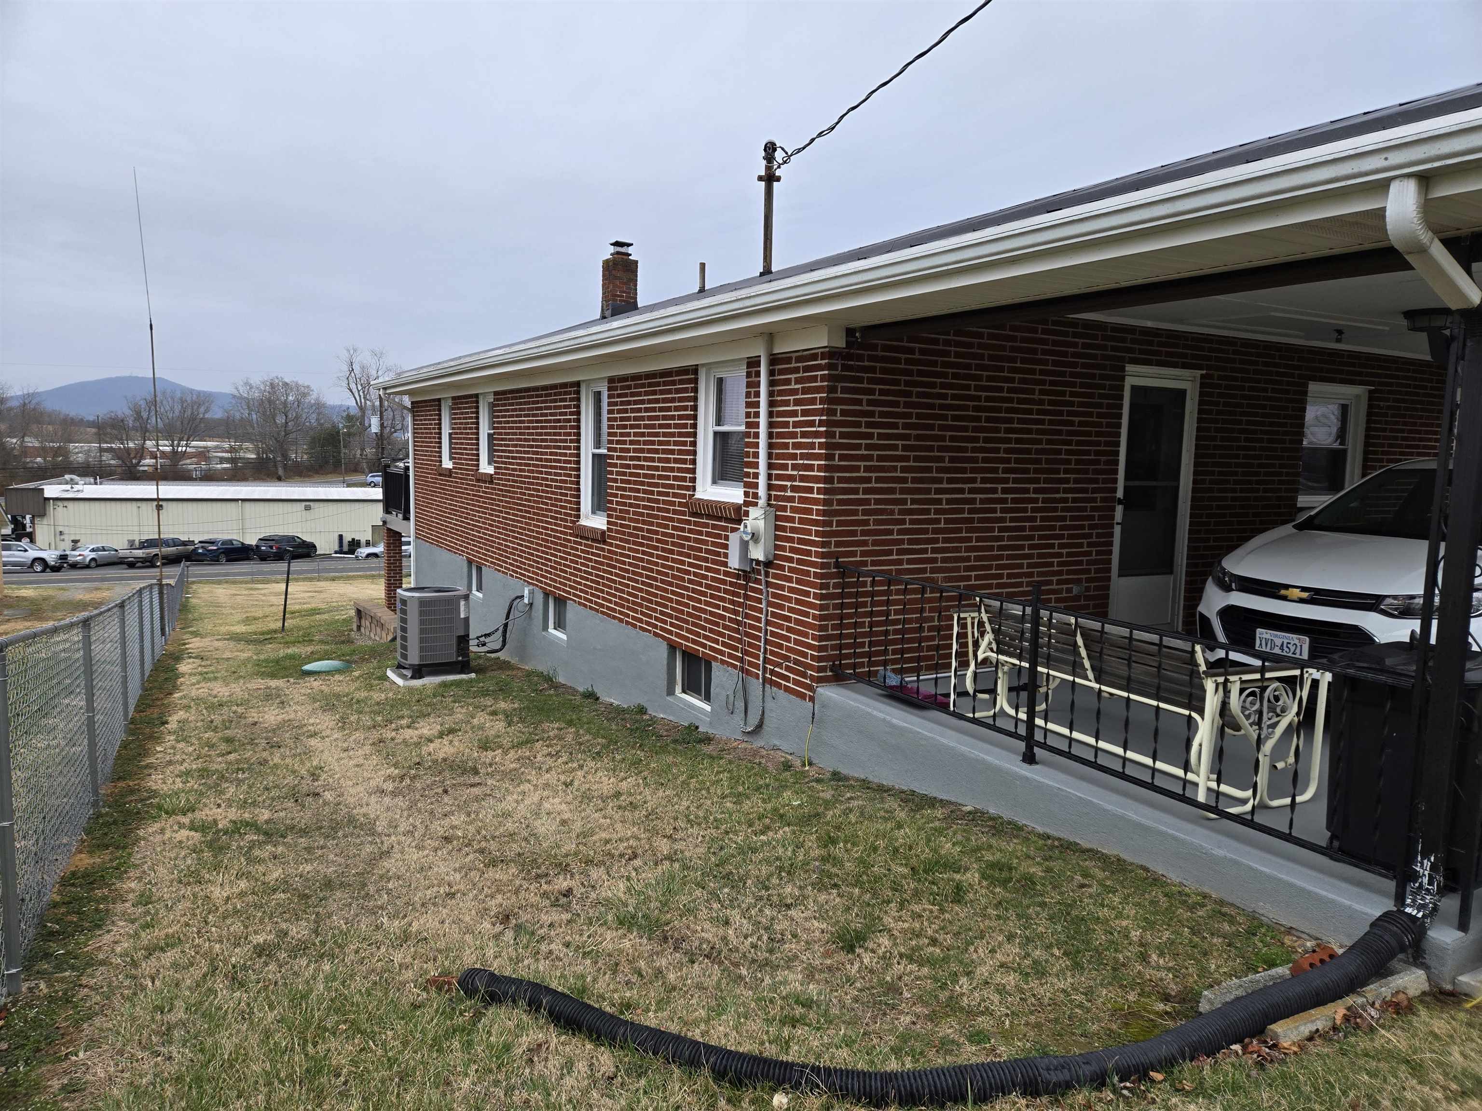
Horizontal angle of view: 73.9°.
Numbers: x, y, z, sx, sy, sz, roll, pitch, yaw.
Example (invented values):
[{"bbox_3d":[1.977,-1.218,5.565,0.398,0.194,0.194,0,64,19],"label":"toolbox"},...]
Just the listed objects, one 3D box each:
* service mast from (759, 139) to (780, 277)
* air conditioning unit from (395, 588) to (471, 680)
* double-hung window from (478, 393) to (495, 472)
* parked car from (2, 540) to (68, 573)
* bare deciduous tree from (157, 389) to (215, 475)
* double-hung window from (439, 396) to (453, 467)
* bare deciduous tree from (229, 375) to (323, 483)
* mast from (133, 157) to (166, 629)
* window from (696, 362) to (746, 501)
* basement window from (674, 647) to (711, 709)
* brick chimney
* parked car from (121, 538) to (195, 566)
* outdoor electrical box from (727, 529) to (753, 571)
[{"bbox_3d":[0.188,-2.312,6.562,0.140,0.889,0.120,-2,7,-30],"label":"service mast"},{"bbox_3d":[-3.540,0.868,11.322,0.710,0.900,0.710,-2,7,-30],"label":"air conditioning unit"},{"bbox_3d":[-3.239,-1.581,12.794,0.110,1.040,0.800,-2,7,-30],"label":"double-hung window"},{"bbox_3d":[-46.889,0.130,63.512,5.920,1.950,2.060,1,6,-7],"label":"parked car"},{"bbox_3d":[-76.675,-17.110,136.000,6.960,11.990,6.960,-2,7,-29],"label":"bare deciduous tree"},{"bbox_3d":[-4.315,-1.824,14.622,0.120,1.025,0.640,-2,7,-30],"label":"double-hung window"},{"bbox_3d":[-59.259,-16.296,126.000,11.130,13.190,11.130,-2,7,-25],"label":"bare deciduous tree"},{"bbox_3d":[-10.111,-2.468,16.825,0.120,7.942,0.120,-2,7,-30],"label":"mast"},{"bbox_3d":[-0.115,-0.934,7.425,0.120,1.035,0.750,-2,7,-30],"label":"window"},{"bbox_3d":[-0.318,1.003,7.991,0.100,0.460,0.790,-2,7,-30],"label":"basement window"},{"bbox_3d":[-1.845,-4.178,14.930,0.410,1.206,0.410,-2,7,-30],"label":"brick chimney"},{"bbox_3d":[-39.978,-0.230,67.578,1.980,1.830,5.700,1,6,1],"label":"parked car"},{"bbox_3d":[-0.010,-0.026,7.113,0.095,0.285,0.175,-2,7,-30],"label":"outdoor electrical box"}]

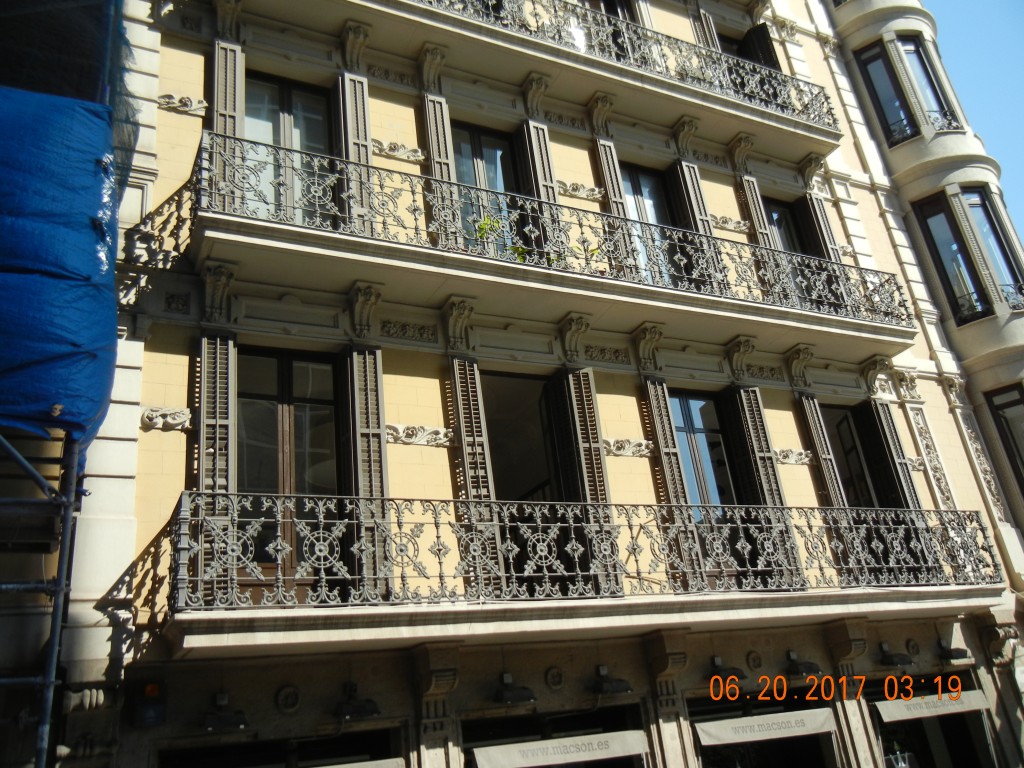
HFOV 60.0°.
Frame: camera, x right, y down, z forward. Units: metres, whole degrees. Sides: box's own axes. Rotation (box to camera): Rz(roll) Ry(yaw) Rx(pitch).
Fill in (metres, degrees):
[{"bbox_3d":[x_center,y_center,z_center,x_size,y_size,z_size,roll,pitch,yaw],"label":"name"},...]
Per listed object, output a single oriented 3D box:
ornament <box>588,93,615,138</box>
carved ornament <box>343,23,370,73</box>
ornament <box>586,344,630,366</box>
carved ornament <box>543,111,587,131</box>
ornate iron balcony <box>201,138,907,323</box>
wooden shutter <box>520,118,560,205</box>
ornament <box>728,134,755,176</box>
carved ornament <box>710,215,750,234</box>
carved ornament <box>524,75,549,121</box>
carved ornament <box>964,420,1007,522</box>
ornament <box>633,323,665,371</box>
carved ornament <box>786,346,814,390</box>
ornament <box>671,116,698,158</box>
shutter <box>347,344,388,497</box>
[{"bbox_3d":[1.438,-4.158,13.786,0.350,0.610,0.350,5,-28,-28],"label":"ornament"},{"bbox_3d":[-2.025,-4.373,11.616,0.330,0.500,0.360,5,-27,-27],"label":"carved ornament"},{"bbox_3d":[1.298,-0.393,11.909,0.720,0.235,0.070,5,-27,-27],"label":"ornament"},{"bbox_3d":[0.816,-4.041,13.557,0.720,0.260,0.060,5,-28,-28],"label":"carved ornament"},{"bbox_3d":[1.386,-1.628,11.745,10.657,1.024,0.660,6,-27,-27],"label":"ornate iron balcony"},{"bbox_3d":[0.557,-2.369,12.259,0.308,3.018,0.154,6,-27,-27],"label":"wooden shutter"},{"bbox_3d":[3.915,-3.837,14.834,0.331,0.593,0.300,6,-27,-27],"label":"ornament"},{"bbox_3d":[3.495,-2.520,14.033,0.824,0.246,0.092,6,-27,-27],"label":"carved ornament"},{"bbox_3d":[0.407,-4.185,13.018,0.316,0.601,0.300,6,-27,-27],"label":"carved ornament"},{"bbox_3d":[7.661,1.361,14.392,0.300,1.790,0.080,5,-28,-28],"label":"carved ornament"},{"bbox_3d":[1.902,-0.497,12.007,0.340,0.580,0.350,5,-28,-28],"label":"ornament"},{"bbox_3d":[4.412,-0.258,13.336,0.340,0.580,0.350,5,-28,-28],"label":"carved ornament"},{"bbox_3d":[2.869,-3.940,14.292,0.323,0.593,0.300,6,-27,-27],"label":"ornament"},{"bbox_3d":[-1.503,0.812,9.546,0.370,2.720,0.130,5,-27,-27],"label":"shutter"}]

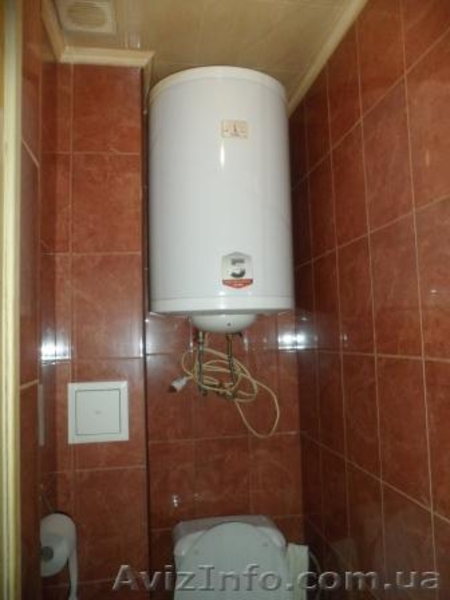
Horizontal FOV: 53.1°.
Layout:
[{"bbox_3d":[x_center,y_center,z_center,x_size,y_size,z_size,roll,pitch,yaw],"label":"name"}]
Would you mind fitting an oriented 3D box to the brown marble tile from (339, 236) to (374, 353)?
[{"bbox_3d":[0.355,-0.007,1.222,0.010,0.301,0.199,-1,-5,-10],"label":"brown marble tile"}]

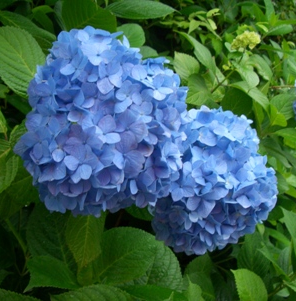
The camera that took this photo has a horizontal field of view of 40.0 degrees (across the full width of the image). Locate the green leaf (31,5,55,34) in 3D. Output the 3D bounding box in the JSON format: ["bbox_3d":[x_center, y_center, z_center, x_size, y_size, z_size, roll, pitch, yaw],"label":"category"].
[{"bbox_3d":[-0.170,-0.214,0.660,0.040,0.024,0.052,-6,61,-10],"label":"green leaf"}]

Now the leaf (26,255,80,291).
[{"bbox_3d":[-0.125,0.159,0.530,0.072,0.026,0.052,0,53,7],"label":"leaf"}]

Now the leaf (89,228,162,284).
[{"bbox_3d":[-0.030,0.127,0.490,0.092,0.040,0.082,0,60,0],"label":"leaf"}]

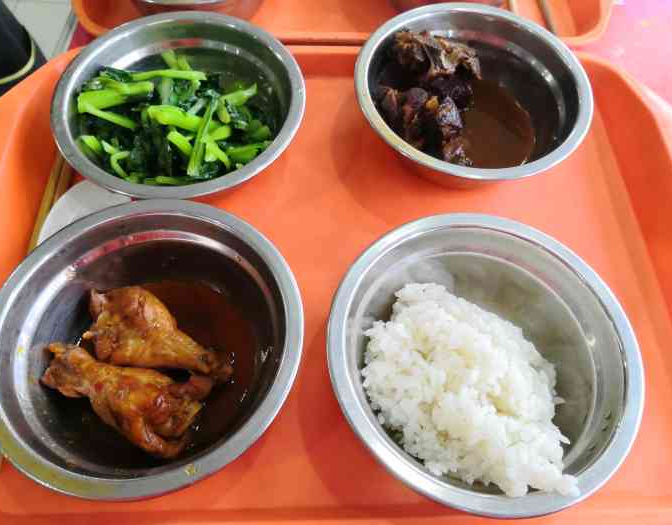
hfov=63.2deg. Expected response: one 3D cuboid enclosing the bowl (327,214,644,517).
[{"bbox_3d":[0.064,0.047,0.259,0.135,0.054,0.135,1,62,-1],"label":"bowl"}]

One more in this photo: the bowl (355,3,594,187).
[{"bbox_3d":[0.076,-0.090,0.332,0.135,0.054,0.135,1,62,-1],"label":"bowl"}]

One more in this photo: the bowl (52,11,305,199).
[{"bbox_3d":[-0.085,-0.078,0.319,0.135,0.054,0.135,0,62,-2],"label":"bowl"}]

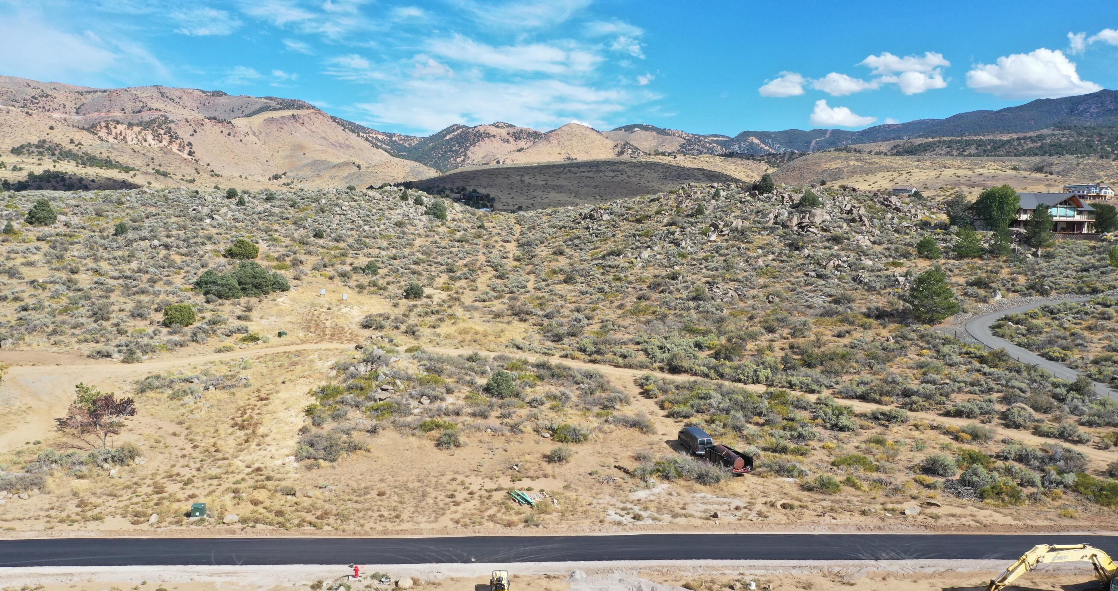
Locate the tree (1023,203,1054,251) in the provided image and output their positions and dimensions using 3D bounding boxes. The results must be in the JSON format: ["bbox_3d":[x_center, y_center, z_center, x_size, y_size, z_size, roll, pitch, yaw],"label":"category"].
[{"bbox_3d":[105.333,-15.067,191.000,6.245,10.557,5.933,0,5,0],"label":"tree"}]

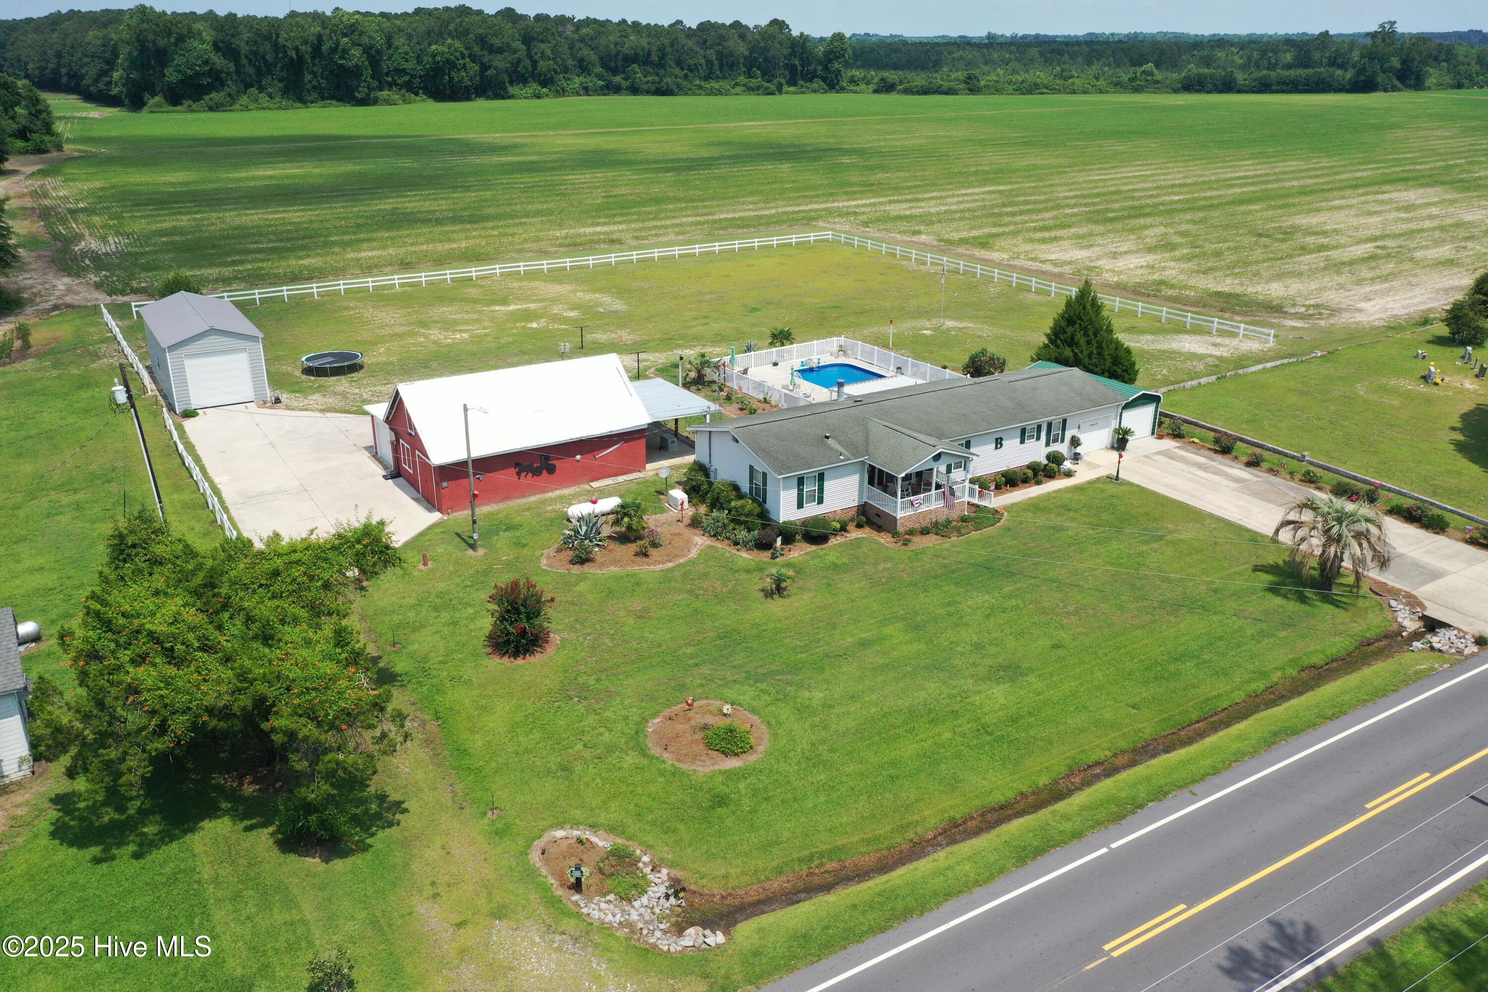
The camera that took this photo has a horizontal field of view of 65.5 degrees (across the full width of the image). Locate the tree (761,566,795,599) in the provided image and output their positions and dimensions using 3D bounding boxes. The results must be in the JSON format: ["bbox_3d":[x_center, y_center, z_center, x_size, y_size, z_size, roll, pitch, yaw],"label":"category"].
[{"bbox_3d":[1.536,3.785,51.366,1.485,1.287,1.485,1,22,0],"label":"tree"}]

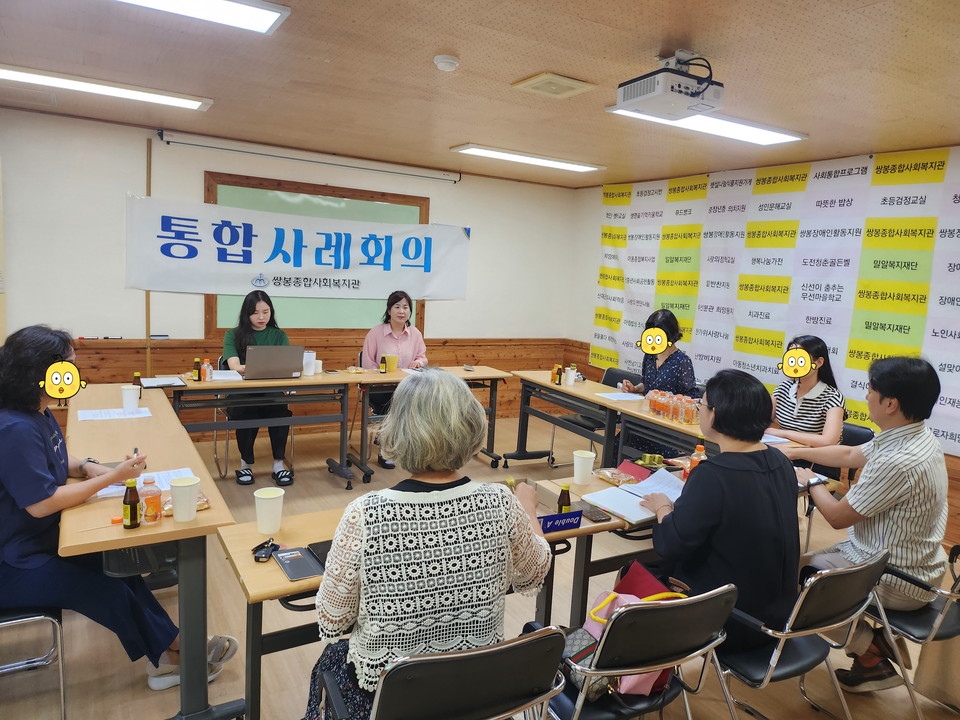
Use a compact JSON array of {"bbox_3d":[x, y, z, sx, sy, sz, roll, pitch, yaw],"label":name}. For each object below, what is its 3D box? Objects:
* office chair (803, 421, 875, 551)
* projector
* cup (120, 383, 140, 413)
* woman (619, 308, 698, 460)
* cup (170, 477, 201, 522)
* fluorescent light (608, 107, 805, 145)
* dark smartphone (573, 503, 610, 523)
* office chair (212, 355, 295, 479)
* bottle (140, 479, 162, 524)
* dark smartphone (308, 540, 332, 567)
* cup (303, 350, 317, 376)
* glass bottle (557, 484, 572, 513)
[{"bbox_3d":[1.797,0.745,3.659,0.570,0.780,0.530,-1,9,-30],"label":"office chair"},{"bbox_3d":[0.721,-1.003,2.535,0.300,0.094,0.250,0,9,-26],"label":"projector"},{"bbox_3d":[-1.679,0.188,3.196,0.087,0.112,0.087,-1,9,-29],"label":"cup"},{"bbox_3d":[1.168,0.321,4.600,0.720,1.280,0.500,-2,10,-35],"label":"woman"},{"bbox_3d":[-0.867,0.412,1.954,0.088,0.113,0.088,-1,9,-30],"label":"cup"},{"bbox_3d":[1.240,-1.257,3.567,1.240,0.030,0.310,-1,9,-30],"label":"fluorescent light"},{"bbox_3d":[0.372,0.509,2.231,0.075,0.009,0.162,0,9,-23],"label":"dark smartphone"},{"bbox_3d":[-1.645,0.366,4.828,0.520,0.780,0.600,-1,9,-30],"label":"office chair"},{"bbox_3d":[-0.948,0.404,1.920,0.062,0.126,0.062,-1,9,-30],"label":"bottle"},{"bbox_3d":[-0.386,0.518,1.751,0.077,0.011,0.162,-2,9,-33],"label":"dark smartphone"},{"bbox_3d":[-1.147,0.025,4.460,0.083,0.150,0.083,-1,9,-30],"label":"cup"},{"bbox_3d":[0.276,0.467,2.168,0.045,0.130,0.045,3,8,0],"label":"glass bottle"}]

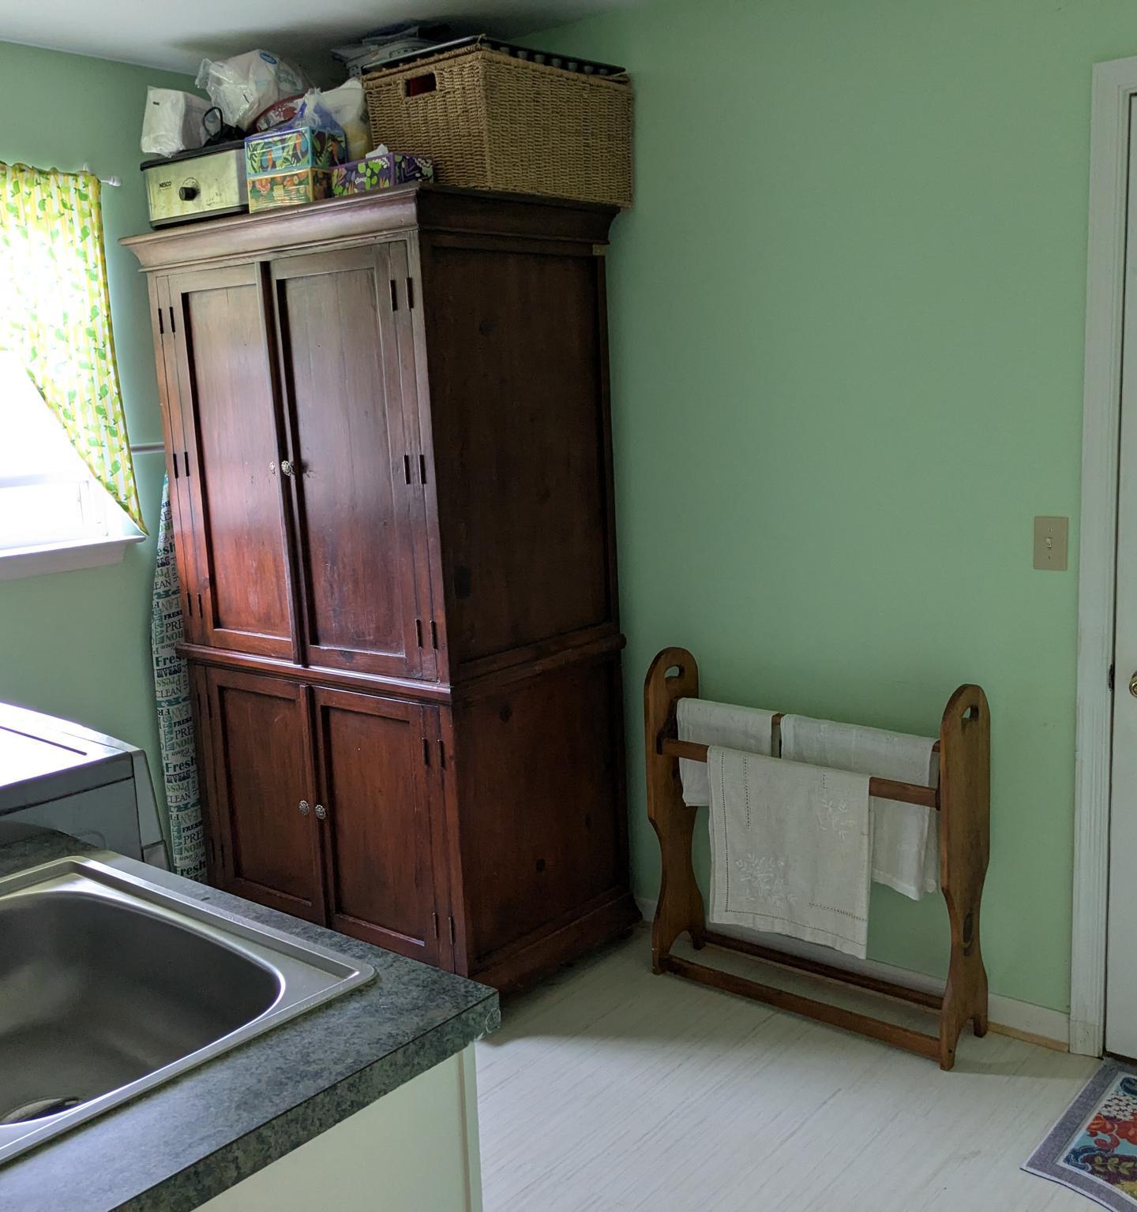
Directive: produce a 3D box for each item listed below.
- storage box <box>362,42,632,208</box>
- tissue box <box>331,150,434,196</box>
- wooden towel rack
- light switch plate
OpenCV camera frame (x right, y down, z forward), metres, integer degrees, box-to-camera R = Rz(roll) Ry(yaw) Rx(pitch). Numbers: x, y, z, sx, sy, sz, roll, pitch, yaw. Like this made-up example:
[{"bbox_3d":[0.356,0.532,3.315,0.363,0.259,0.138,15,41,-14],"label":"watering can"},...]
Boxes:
[{"bbox_3d":[-0.157,-1.132,3.101,0.376,0.300,0.546,5,13,38],"label":"storage box"},{"bbox_3d":[-0.434,-0.984,2.923,0.212,0.092,0.112,5,13,39],"label":"tissue box"},{"bbox_3d":[0.583,0.564,3.066,0.826,0.863,0.195,6,13,41],"label":"wooden towel rack"},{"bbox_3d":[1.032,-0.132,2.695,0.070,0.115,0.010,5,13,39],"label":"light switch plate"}]

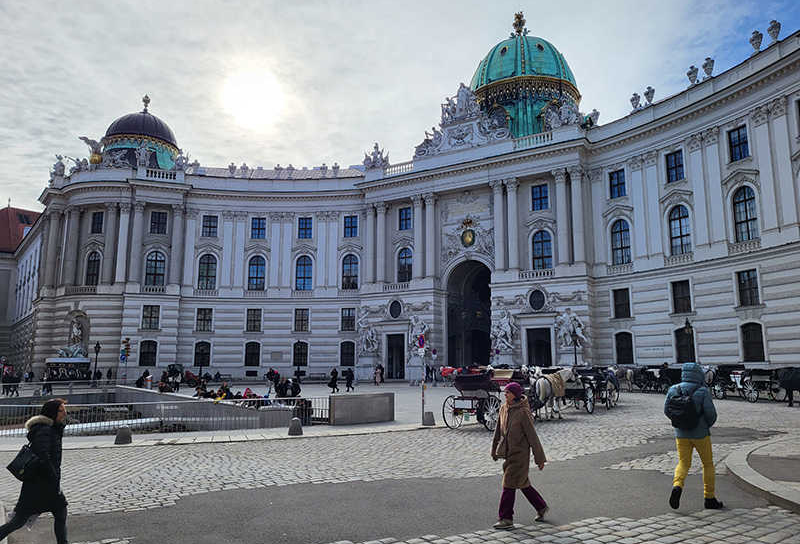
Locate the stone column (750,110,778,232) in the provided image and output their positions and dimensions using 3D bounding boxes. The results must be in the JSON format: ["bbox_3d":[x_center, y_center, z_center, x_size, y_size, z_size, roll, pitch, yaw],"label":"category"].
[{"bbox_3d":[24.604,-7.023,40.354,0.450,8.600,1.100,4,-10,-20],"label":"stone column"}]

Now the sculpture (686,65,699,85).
[{"bbox_3d":[23.753,-16.011,48.714,0.850,1.600,0.850,5,-10,-25],"label":"sculpture"}]

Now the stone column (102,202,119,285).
[{"bbox_3d":[-30.660,-3.011,63.665,1.000,8.890,1.000,-1,-10,6],"label":"stone column"}]

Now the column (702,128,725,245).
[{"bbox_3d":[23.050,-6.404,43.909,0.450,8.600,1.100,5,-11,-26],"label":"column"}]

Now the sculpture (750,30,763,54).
[{"bbox_3d":[25.071,-16.111,42.223,0.800,1.820,0.800,4,-10,-20],"label":"sculpture"}]

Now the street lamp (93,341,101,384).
[{"bbox_3d":[-28.959,8.796,57.325,0.620,4.310,0.620,0,-10,0],"label":"street lamp"}]

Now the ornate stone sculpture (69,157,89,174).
[{"bbox_3d":[-36.832,-12.231,68.841,2.200,2.070,1.400,-4,-10,24],"label":"ornate stone sculpture"}]

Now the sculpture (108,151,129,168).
[{"bbox_3d":[-30.835,-12.298,65.822,1.900,2.120,1.200,-1,-10,5],"label":"sculpture"}]

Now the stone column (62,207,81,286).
[{"bbox_3d":[-36.742,-2.958,67.169,1.300,9.142,1.300,-1,-10,10],"label":"stone column"}]

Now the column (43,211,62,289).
[{"bbox_3d":[-38.212,-2.614,66.181,1.000,8.810,1.000,-4,-10,23],"label":"column"}]

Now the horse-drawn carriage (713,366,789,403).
[{"bbox_3d":[17.432,5.650,30.089,1.650,1.750,3.200,2,-10,-13],"label":"horse-drawn carriage"}]

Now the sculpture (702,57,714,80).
[{"bbox_3d":[24.232,-16.057,47.268,0.850,1.793,0.950,4,-10,-21],"label":"sculpture"}]

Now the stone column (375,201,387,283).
[{"bbox_3d":[-2.125,-3.254,63.150,1.050,8.600,1.050,-6,-11,32],"label":"stone column"}]

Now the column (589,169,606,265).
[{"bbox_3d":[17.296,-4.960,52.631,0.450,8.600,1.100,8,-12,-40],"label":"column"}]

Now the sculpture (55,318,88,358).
[{"bbox_3d":[-33.438,6.758,61.167,2.800,4.050,2.000,-1,-10,9],"label":"sculpture"}]

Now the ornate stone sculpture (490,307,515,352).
[{"bbox_3d":[9.601,5.350,55.801,2.300,4.216,1.500,-6,-11,32],"label":"ornate stone sculpture"}]

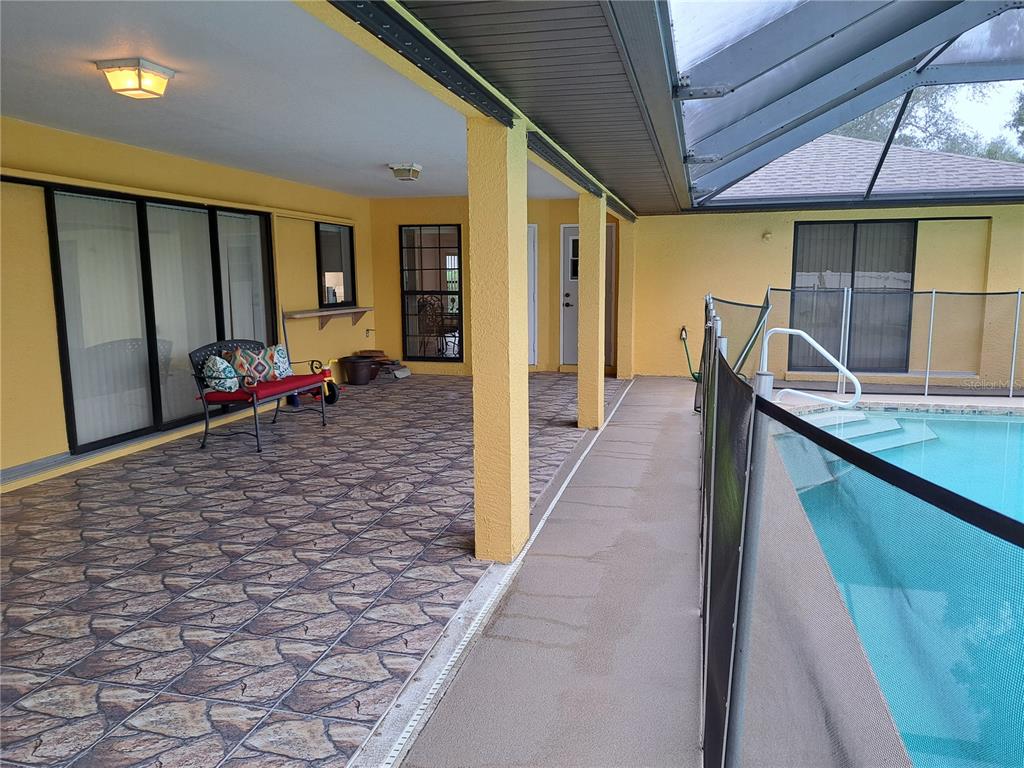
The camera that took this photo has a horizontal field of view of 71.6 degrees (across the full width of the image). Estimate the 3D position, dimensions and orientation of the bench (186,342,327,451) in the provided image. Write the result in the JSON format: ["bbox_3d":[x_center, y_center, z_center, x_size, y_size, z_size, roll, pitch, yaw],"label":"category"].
[{"bbox_3d":[-2.273,0.047,6.386,0.680,0.855,1.140,2,9,14],"label":"bench"}]

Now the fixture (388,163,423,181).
[{"bbox_3d":[-1.084,-2.139,7.194,0.270,0.130,0.270,2,9,14],"label":"fixture"}]

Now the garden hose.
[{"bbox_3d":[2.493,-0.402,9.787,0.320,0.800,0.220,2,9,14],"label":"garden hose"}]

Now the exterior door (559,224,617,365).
[{"bbox_3d":[1.087,-1.270,10.282,0.800,2.060,0.080,2,9,14],"label":"exterior door"}]

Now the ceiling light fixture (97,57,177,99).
[{"bbox_3d":[-1.993,-1.618,3.783,0.265,0.130,0.265,2,9,14],"label":"ceiling light fixture"}]

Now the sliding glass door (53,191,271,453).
[{"bbox_3d":[-3.080,-0.666,6.779,0.100,2.040,2.870,2,9,14],"label":"sliding glass door"}]

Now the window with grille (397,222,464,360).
[{"bbox_3d":[-1.162,-1.291,10.248,0.930,1.950,0.080,2,9,14],"label":"window with grille"}]

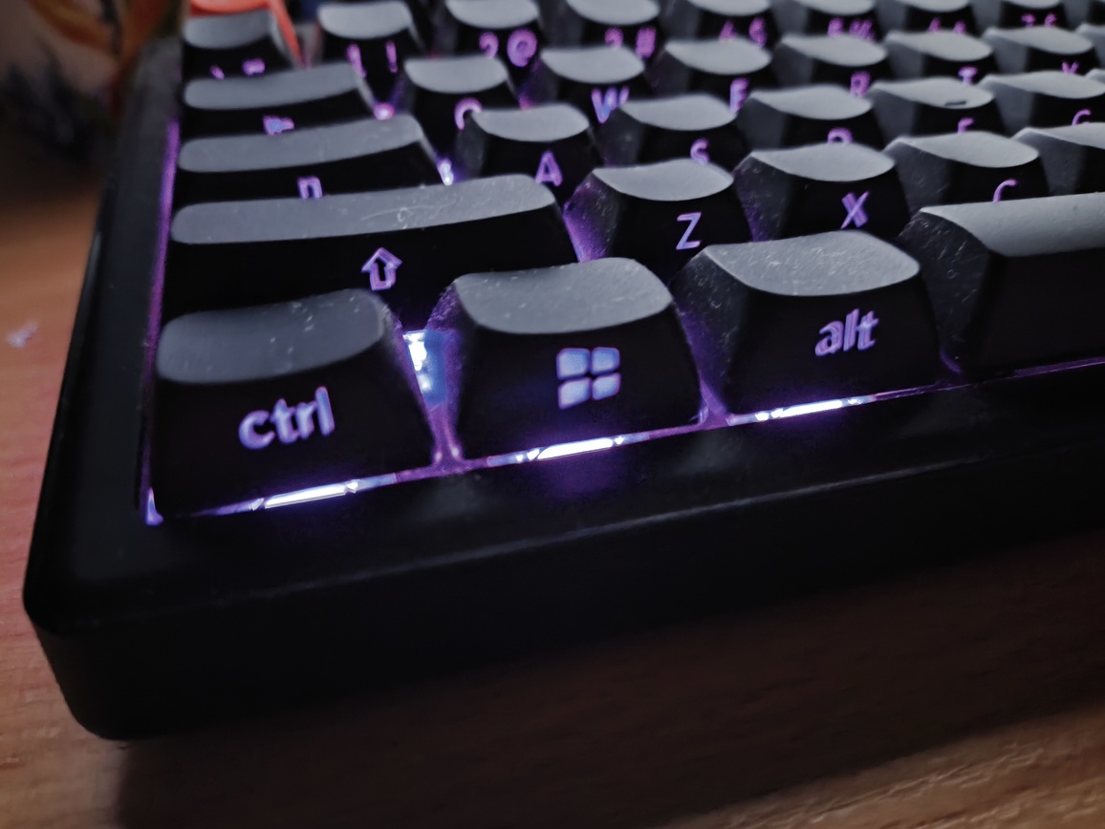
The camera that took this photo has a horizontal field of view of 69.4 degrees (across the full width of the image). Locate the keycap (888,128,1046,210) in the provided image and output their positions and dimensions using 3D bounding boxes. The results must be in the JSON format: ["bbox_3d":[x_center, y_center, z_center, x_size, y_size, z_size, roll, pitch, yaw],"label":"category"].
[{"bbox_3d":[0.048,-0.027,0.096,0.018,0.011,0.018,-10,44,-14],"label":"keycap"}]

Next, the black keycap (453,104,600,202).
[{"bbox_3d":[-0.003,-0.032,0.098,0.018,0.010,0.018,-10,44,-14],"label":"black keycap"}]

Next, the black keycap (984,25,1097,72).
[{"bbox_3d":[0.078,-0.058,0.133,0.018,0.010,0.018,-10,44,-14],"label":"black keycap"}]

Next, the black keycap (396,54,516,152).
[{"bbox_3d":[-0.013,-0.043,0.110,0.018,0.010,0.018,-10,44,-14],"label":"black keycap"}]

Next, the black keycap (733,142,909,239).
[{"bbox_3d":[0.030,-0.024,0.091,0.018,0.011,0.018,-10,44,-14],"label":"black keycap"}]

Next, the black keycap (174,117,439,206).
[{"bbox_3d":[-0.028,-0.027,0.092,0.032,0.010,0.018,-10,44,-14],"label":"black keycap"}]

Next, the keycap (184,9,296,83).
[{"bbox_3d":[-0.046,-0.052,0.117,0.018,0.011,0.018,-10,44,-14],"label":"keycap"}]

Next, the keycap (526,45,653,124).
[{"bbox_3d":[0.005,-0.046,0.115,0.018,0.010,0.018,-10,44,-14],"label":"keycap"}]

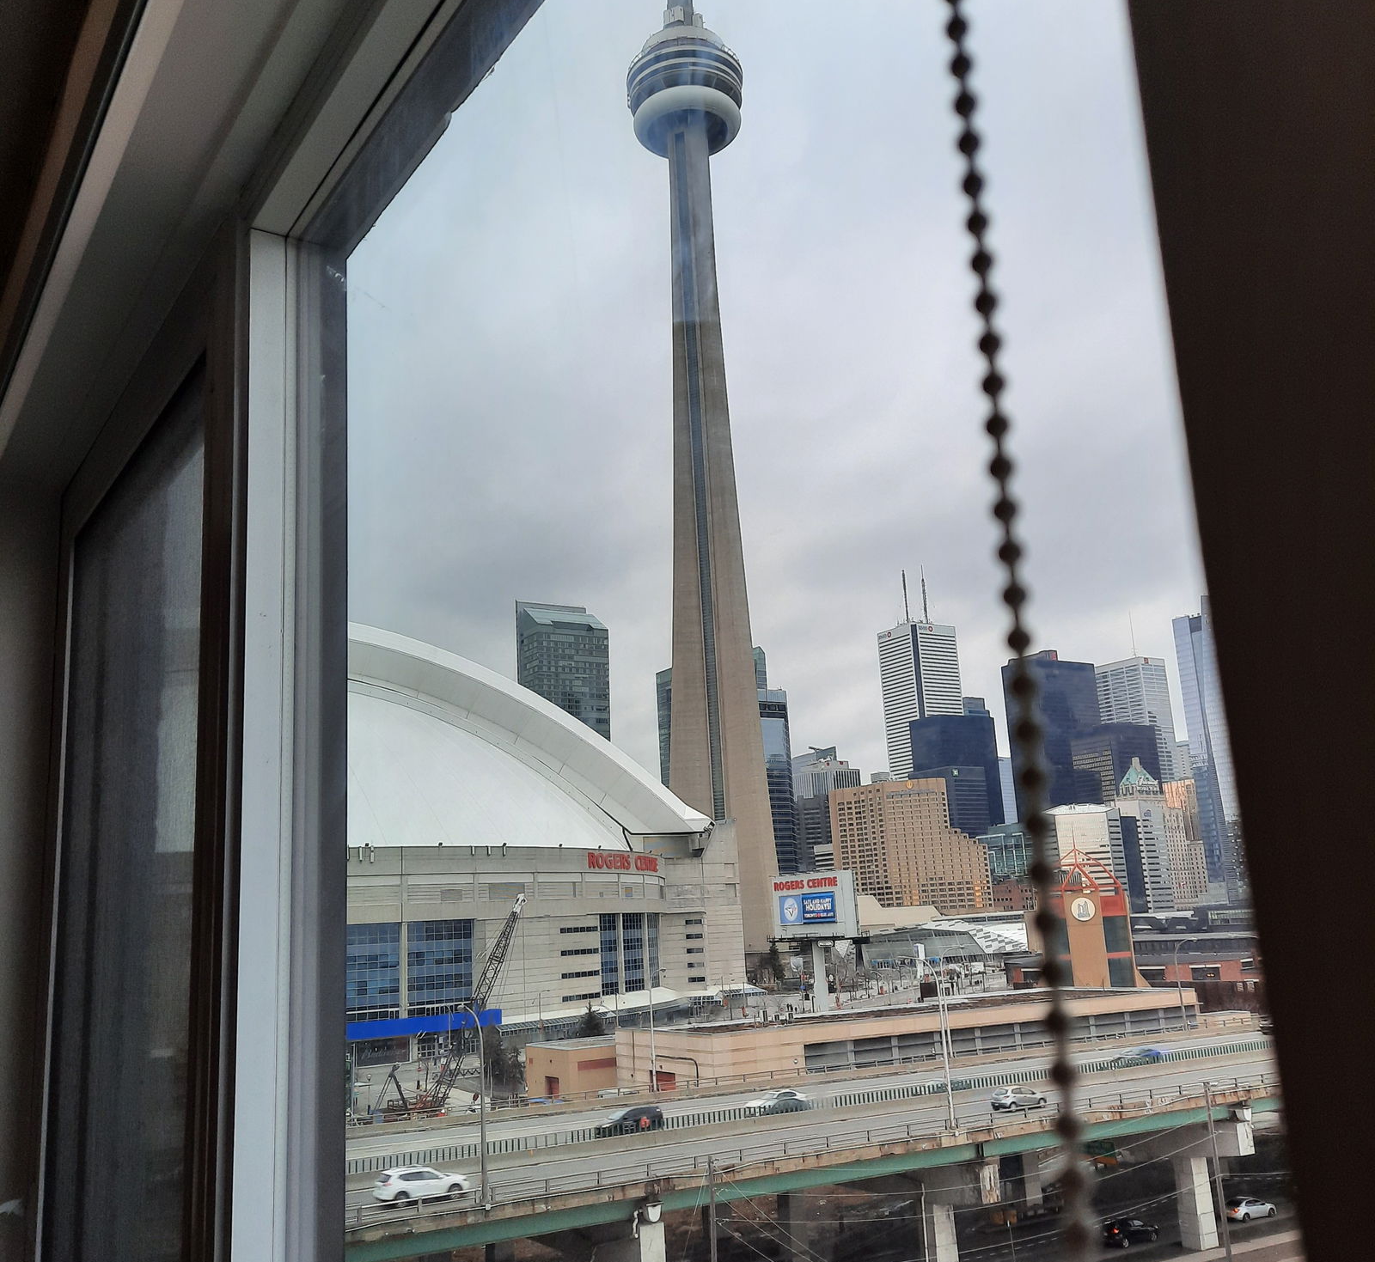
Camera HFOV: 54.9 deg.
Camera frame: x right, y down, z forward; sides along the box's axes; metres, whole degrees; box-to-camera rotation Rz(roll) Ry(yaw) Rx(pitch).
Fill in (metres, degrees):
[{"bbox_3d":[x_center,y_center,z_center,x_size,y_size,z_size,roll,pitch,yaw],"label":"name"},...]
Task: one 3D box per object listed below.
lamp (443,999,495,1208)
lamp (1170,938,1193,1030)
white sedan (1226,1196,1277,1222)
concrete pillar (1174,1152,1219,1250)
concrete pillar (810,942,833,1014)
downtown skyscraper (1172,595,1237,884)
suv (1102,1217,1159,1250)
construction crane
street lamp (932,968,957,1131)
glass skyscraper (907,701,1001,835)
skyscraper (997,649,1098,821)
[{"bbox_3d":[-9.383,20.690,58.130,0.350,8.400,2.400,5,-15,-32],"label":"lamp"},{"bbox_3d":[46.261,32.367,121.612,0.350,8.400,2.400,5,-15,-32],"label":"lamp"},{"bbox_3d":[41.017,41.923,96.651,4.620,1.460,1.800,4,-15,-28],"label":"white sedan"},{"bbox_3d":[34.174,38.278,88.876,1.620,5.705,1.480,4,-15,-29],"label":"concrete pillar"},{"bbox_3d":[23.002,59.815,226.257,2.500,14.364,2.500,5,-15,-32],"label":"concrete pillar"},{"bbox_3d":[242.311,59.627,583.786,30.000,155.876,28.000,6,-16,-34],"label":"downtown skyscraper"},{"bbox_3d":[28.709,38.946,86.136,4.250,1.490,1.770,5,-15,-32],"label":"suv"},{"bbox_3d":[-22.761,36.594,128.036,14.700,21.834,4.000,0,-14,-13],"label":"construction crane"},{"bbox_3d":[13.532,22.773,73.571,0.350,8.900,2.400,5,-15,-32],"label":"street lamp"},{"bbox_3d":[238.448,167.536,1146.378,63.000,186.800,39.000,6,-16,-34],"label":"glass skyscraper"},{"bbox_3d":[315.108,141.610,1101.253,75.000,225.000,38.000,6,-16,-35],"label":"skyscraper"}]

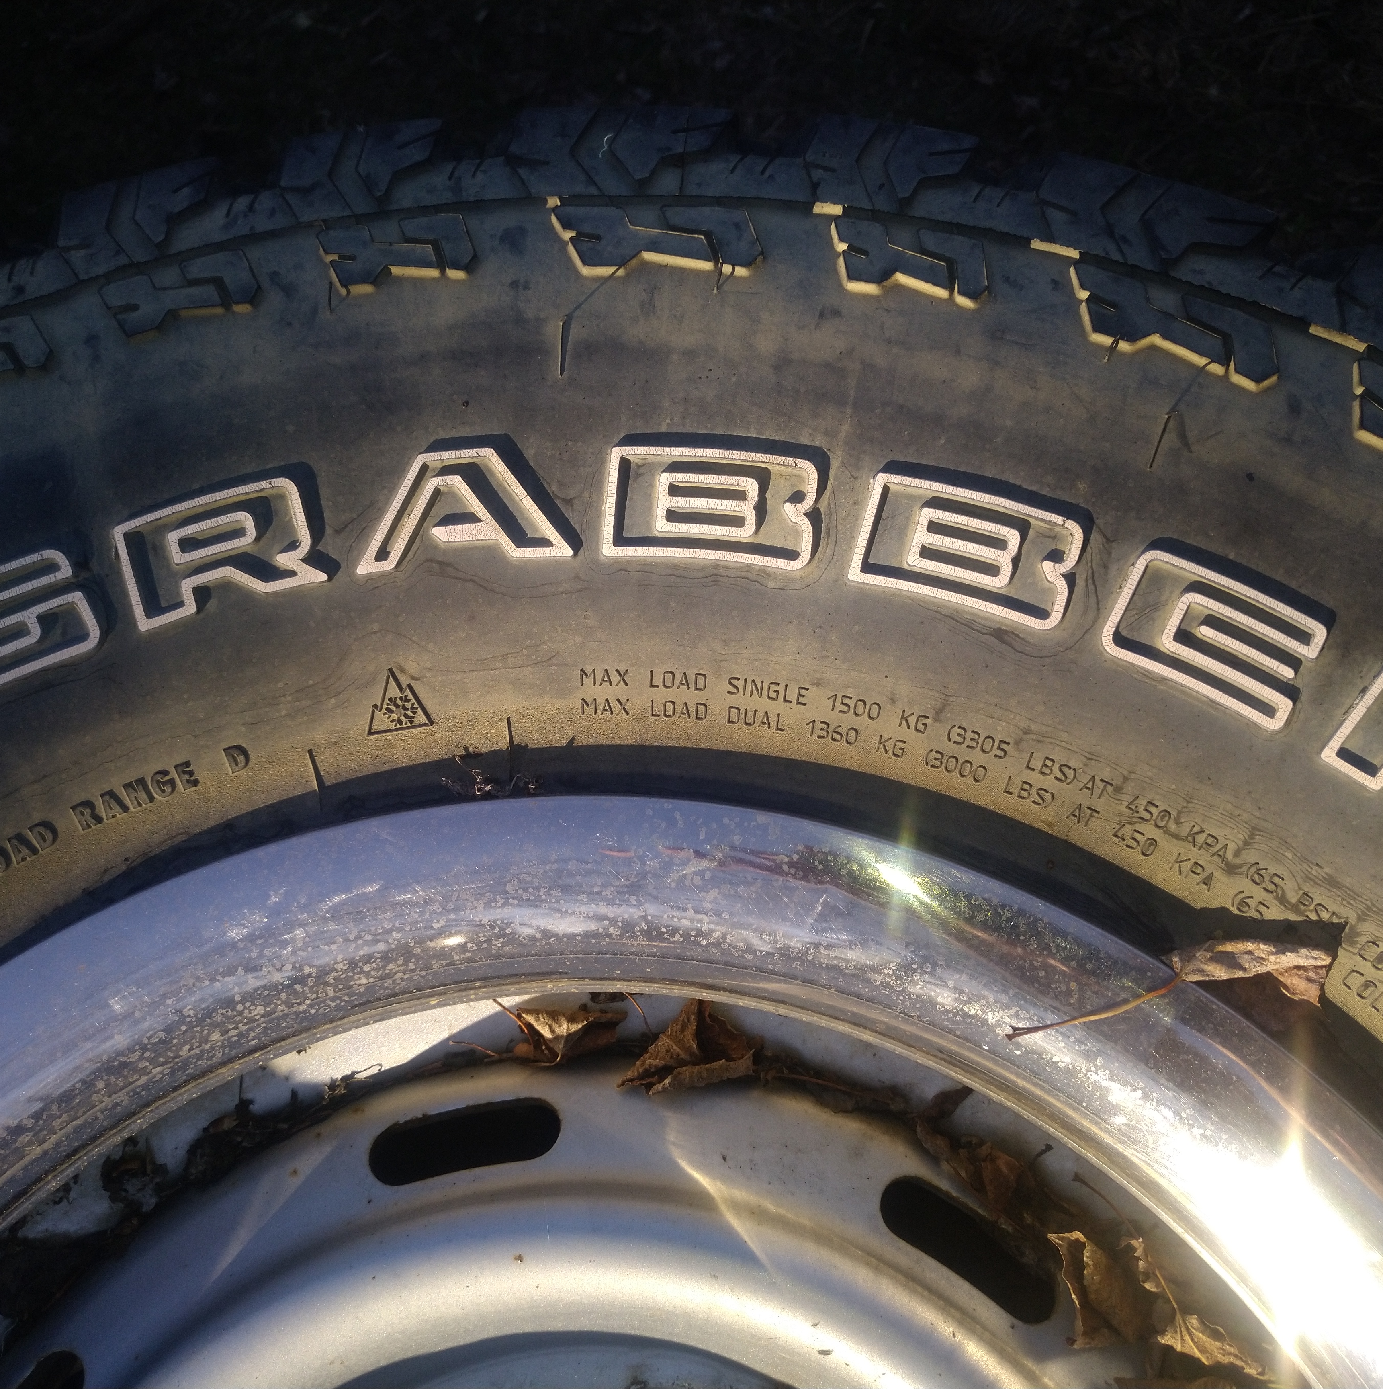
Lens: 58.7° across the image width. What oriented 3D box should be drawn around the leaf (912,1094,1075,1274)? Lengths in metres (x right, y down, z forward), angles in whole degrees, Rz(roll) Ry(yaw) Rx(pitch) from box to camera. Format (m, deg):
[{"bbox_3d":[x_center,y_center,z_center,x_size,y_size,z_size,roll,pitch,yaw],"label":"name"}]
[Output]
[{"bbox_3d":[0.071,0.109,0.280,0.015,0.022,0.043,-37,74,-11],"label":"leaf"}]

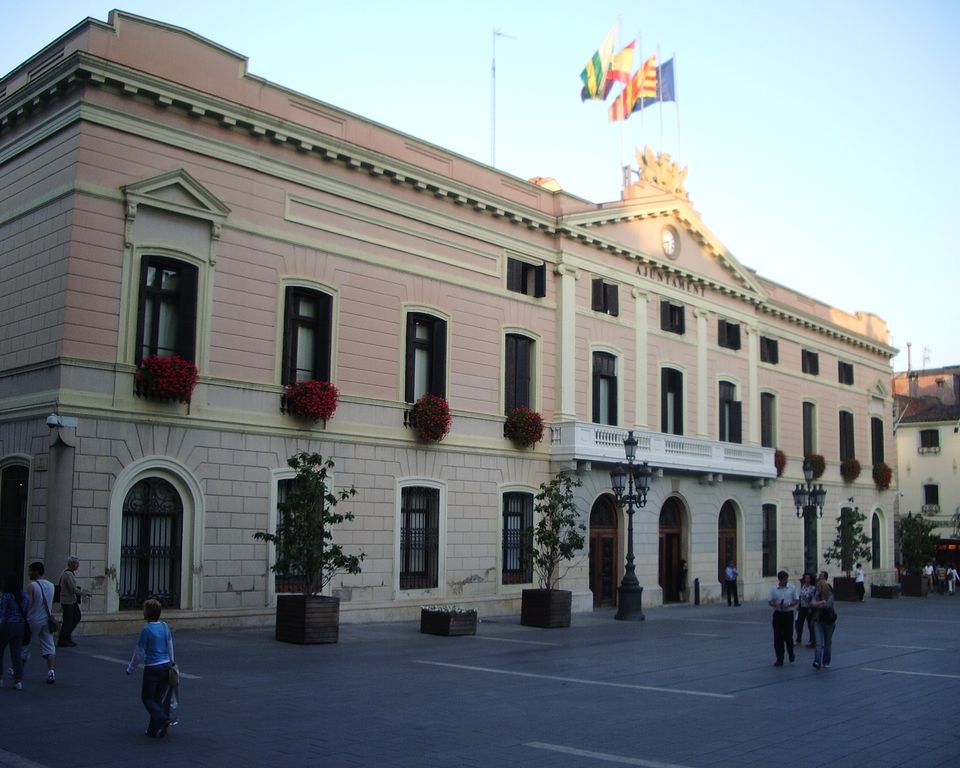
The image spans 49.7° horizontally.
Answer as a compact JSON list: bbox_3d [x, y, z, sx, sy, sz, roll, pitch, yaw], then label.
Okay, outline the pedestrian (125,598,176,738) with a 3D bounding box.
[{"bbox_3d":[-3.796,3.291,12.000,0.530,1.570,0.420,3,-8,-14],"label":"pedestrian"}]

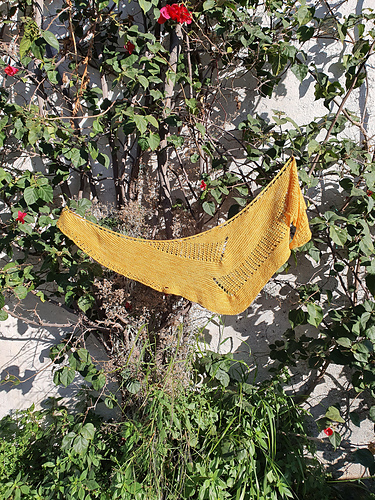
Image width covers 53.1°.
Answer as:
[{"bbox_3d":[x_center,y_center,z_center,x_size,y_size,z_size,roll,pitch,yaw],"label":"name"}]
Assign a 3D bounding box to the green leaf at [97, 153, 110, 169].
[{"bbox_3d":[-0.419,-0.446,1.880,0.055,0.089,0.040,-24,-14,-6],"label":"green leaf"}]

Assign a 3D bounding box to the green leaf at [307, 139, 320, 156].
[{"bbox_3d":[0.621,-0.505,1.850,0.064,0.092,0.030,14,-19,5],"label":"green leaf"}]

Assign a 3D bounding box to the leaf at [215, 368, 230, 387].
[{"bbox_3d":[0.171,0.621,1.830,0.078,0.088,0.035,0,4,0],"label":"leaf"}]

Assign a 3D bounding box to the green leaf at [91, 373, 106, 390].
[{"bbox_3d":[-0.460,0.685,1.950,0.075,0.095,0.030,11,-15,3],"label":"green leaf"}]

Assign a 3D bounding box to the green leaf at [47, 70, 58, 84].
[{"bbox_3d":[-0.676,-0.864,1.880,0.058,0.071,0.030,-11,-15,-3],"label":"green leaf"}]

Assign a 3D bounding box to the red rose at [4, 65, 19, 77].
[{"bbox_3d":[-0.867,-0.884,1.850,0.069,0.059,0.055,0,4,0],"label":"red rose"}]

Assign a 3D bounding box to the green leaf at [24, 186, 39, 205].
[{"bbox_3d":[-0.756,-0.264,1.820,0.068,0.087,0.030,0,4,0],"label":"green leaf"}]

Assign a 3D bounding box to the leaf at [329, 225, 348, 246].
[{"bbox_3d":[0.731,-0.069,1.820,0.080,0.121,0.030,-27,-18,-9],"label":"leaf"}]

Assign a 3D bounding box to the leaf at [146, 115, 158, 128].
[{"bbox_3d":[-0.170,-0.623,1.820,0.058,0.068,0.030,0,4,0],"label":"leaf"}]

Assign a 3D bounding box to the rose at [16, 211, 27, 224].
[{"bbox_3d":[-0.832,-0.163,1.880,0.053,0.066,0.050,0,5,0],"label":"rose"}]

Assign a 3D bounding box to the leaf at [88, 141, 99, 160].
[{"bbox_3d":[-0.463,-0.490,1.850,0.049,0.099,0.030,0,4,0],"label":"leaf"}]

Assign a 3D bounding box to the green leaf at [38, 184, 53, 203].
[{"bbox_3d":[-0.699,-0.276,1.850,0.071,0.105,0.030,-27,-18,-9],"label":"green leaf"}]

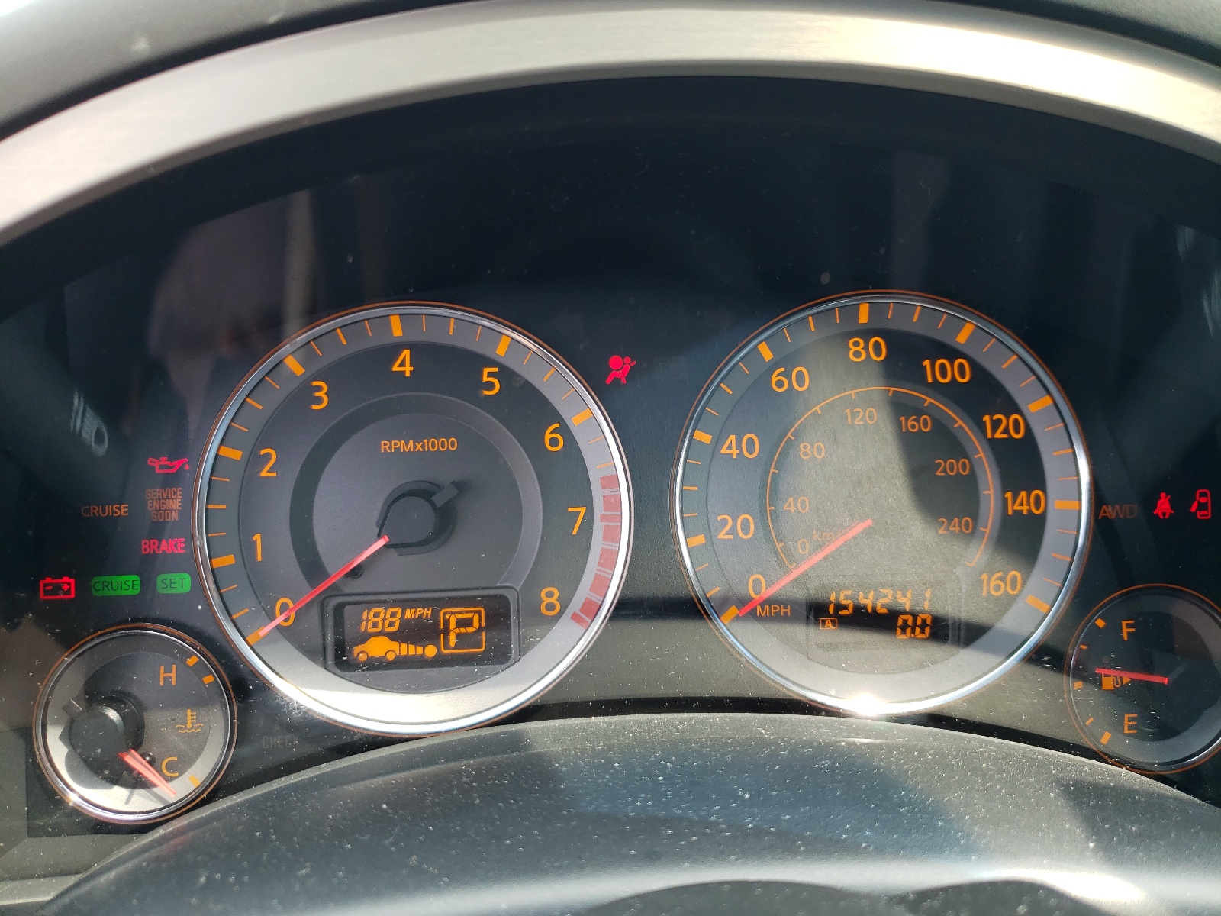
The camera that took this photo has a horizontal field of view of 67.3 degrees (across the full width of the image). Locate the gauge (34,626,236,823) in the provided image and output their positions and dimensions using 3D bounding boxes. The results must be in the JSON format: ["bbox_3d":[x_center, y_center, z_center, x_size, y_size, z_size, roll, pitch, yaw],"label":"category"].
[{"bbox_3d":[-0.113,0.063,0.217,0.048,0.047,0.015,-2,1,-2],"label":"gauge"}]

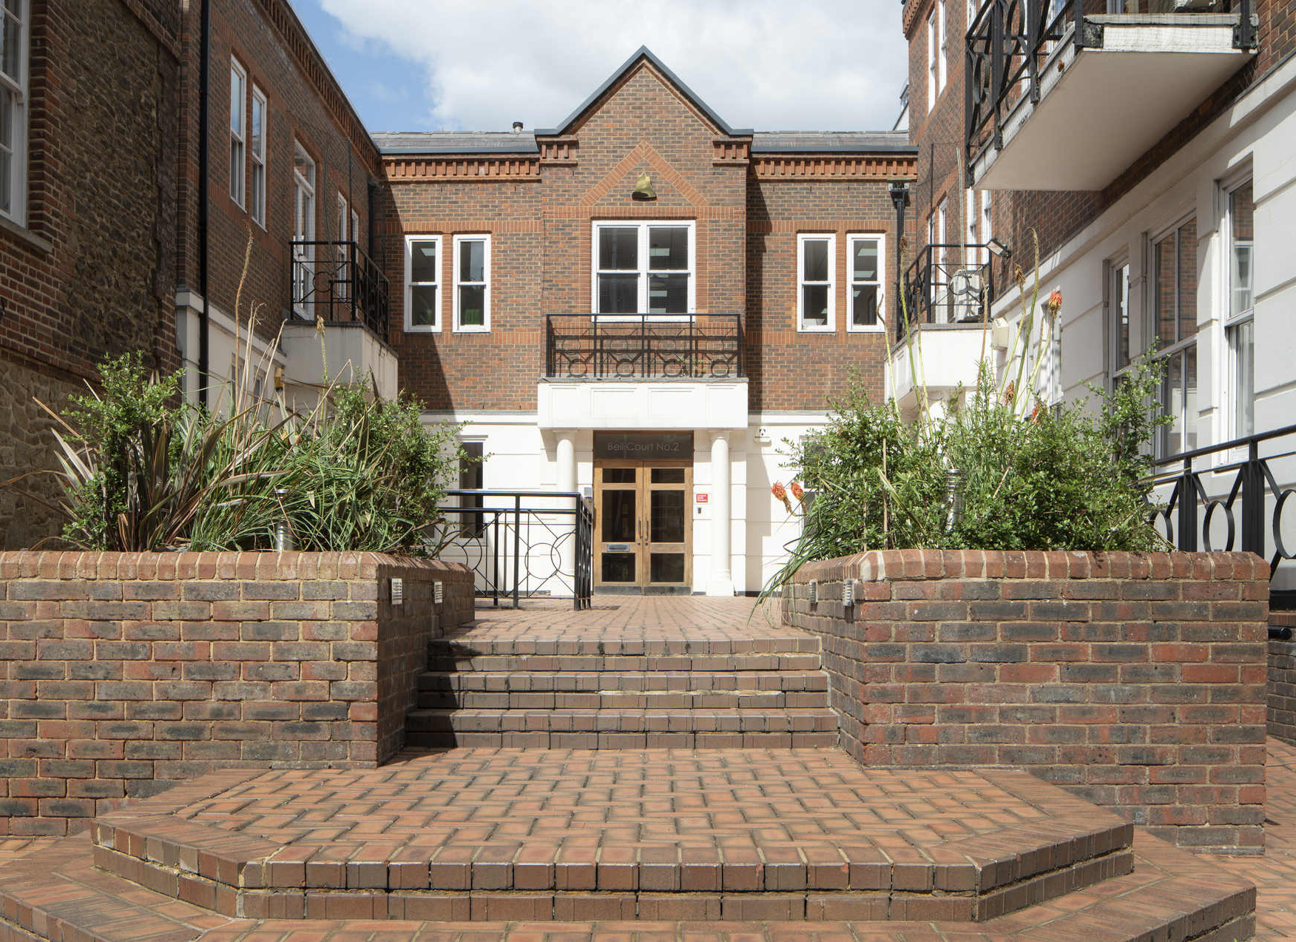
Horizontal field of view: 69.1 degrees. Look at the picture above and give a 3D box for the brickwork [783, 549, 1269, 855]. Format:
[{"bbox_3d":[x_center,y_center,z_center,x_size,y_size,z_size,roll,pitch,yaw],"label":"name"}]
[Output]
[{"bbox_3d":[1.530,0.940,4.350,1.530,1.110,1.780,0,-4,0],"label":"brickwork"}]

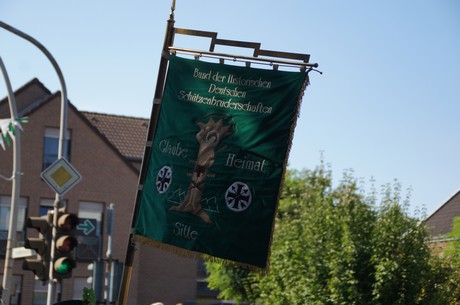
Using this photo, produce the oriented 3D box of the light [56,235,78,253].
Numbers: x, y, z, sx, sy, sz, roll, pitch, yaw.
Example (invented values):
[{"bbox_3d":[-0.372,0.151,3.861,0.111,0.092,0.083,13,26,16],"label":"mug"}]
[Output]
[{"bbox_3d":[-2.305,1.291,19.000,0.240,0.260,0.250,8,-8,-33],"label":"light"}]

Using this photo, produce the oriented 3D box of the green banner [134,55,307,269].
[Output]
[{"bbox_3d":[-0.080,0.040,8.970,1.140,1.300,0.160,10,-3,35],"label":"green banner"}]

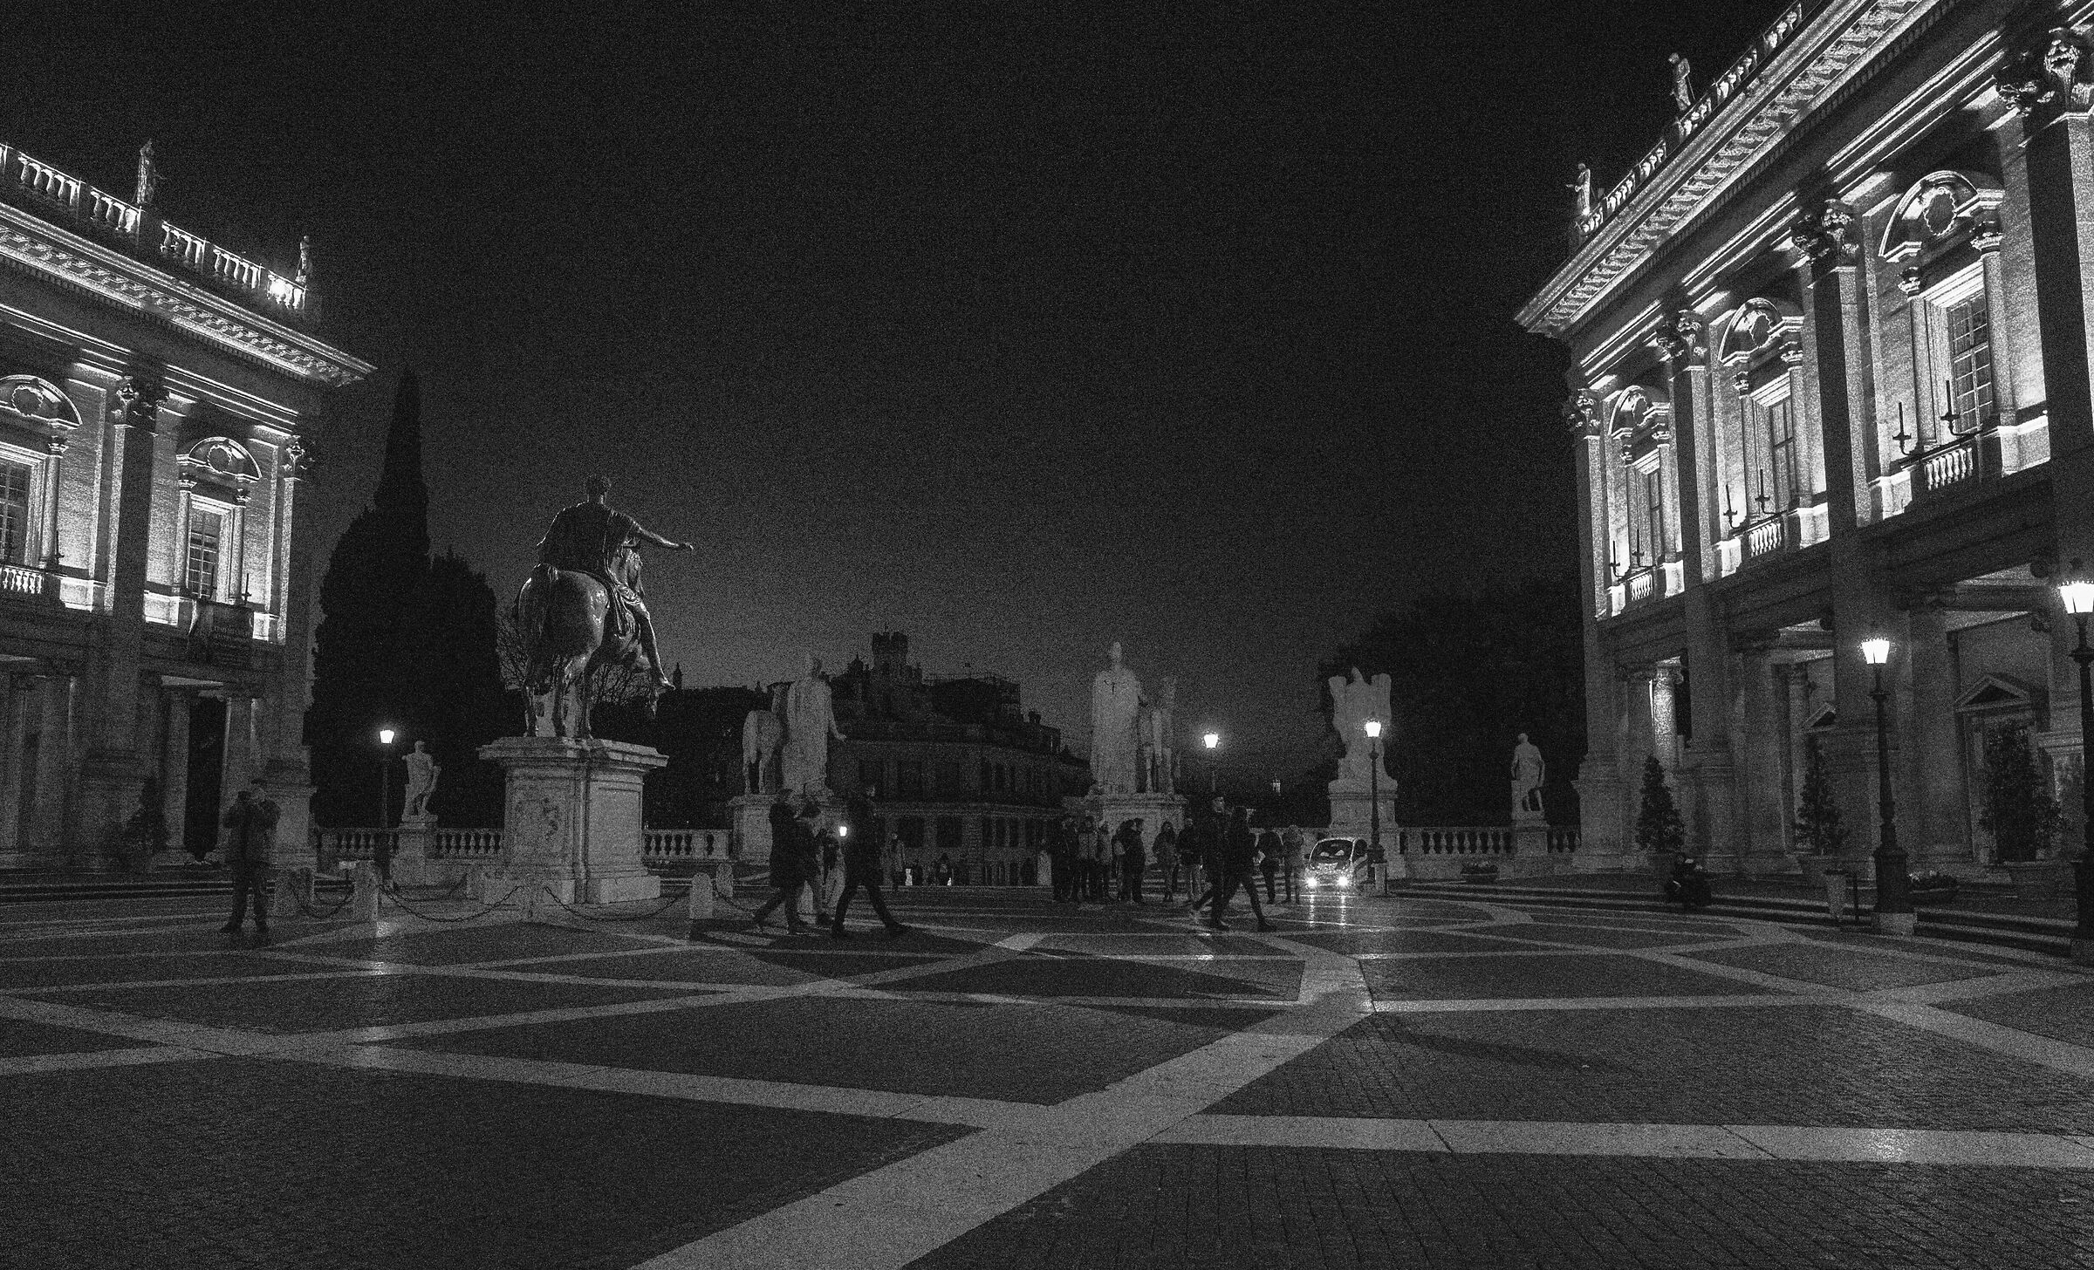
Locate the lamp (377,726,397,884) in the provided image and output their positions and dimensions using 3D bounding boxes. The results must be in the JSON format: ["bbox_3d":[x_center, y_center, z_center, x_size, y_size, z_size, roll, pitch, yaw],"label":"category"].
[{"bbox_3d":[-19.563,5.050,48.000,0.620,4.700,0.620,-1,-7,5],"label":"lamp"}]

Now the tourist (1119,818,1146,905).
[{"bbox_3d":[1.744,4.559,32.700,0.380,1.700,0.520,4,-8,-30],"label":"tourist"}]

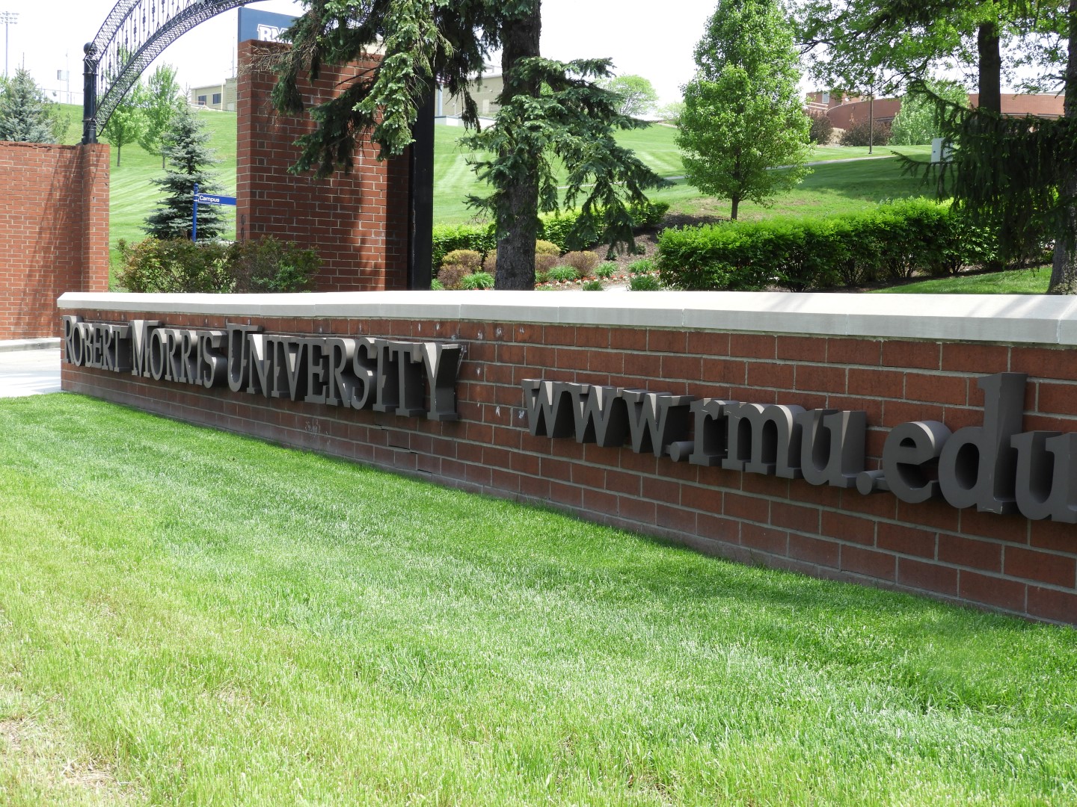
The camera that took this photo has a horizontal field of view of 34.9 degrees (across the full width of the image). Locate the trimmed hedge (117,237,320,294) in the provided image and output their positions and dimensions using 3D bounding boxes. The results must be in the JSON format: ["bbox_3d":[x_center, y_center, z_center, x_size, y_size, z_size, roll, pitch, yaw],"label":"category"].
[{"bbox_3d":[-3.541,-1.293,18.913,2.200,1.084,1.100,1,3,0],"label":"trimmed hedge"}]

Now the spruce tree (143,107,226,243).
[{"bbox_3d":[-9.511,-6.175,46.000,2.307,4.086,2.307,1,3,0],"label":"spruce tree"}]

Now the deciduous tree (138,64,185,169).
[{"bbox_3d":[-20.267,-15.449,92.000,2.488,5.599,2.488,1,3,0],"label":"deciduous tree"}]

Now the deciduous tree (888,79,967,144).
[{"bbox_3d":[23.703,-17.719,104.000,4.807,4.083,4.807,1,3,0],"label":"deciduous tree"}]

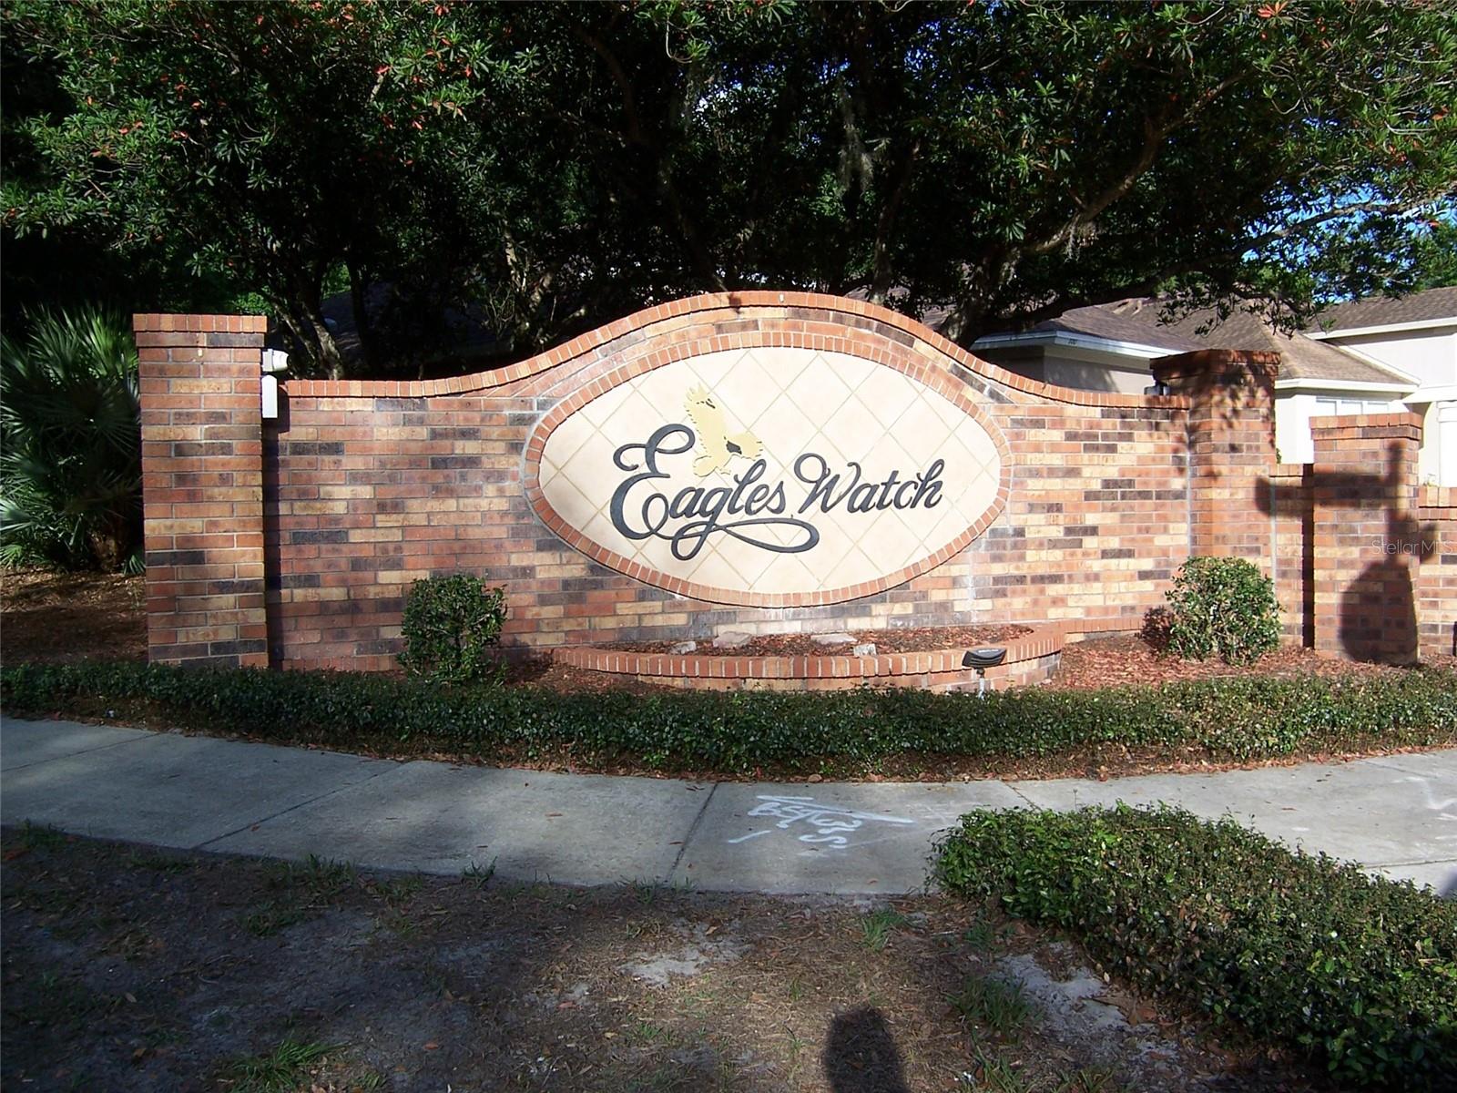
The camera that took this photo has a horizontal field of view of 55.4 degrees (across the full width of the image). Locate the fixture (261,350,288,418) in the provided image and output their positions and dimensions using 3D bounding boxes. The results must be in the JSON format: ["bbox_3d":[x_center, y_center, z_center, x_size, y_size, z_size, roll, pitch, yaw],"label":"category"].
[{"bbox_3d":[-2.430,-0.870,7.459,0.124,0.378,0.130,-1,2,-15],"label":"fixture"}]

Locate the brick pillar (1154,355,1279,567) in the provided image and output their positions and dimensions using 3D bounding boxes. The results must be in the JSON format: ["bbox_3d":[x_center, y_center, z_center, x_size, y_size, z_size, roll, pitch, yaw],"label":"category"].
[{"bbox_3d":[3.570,-0.353,10.190,0.635,2.077,0.635,-2,2,-23],"label":"brick pillar"}]

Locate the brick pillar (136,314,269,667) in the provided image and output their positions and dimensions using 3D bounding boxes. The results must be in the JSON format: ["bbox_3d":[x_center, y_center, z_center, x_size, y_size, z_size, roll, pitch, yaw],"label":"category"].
[{"bbox_3d":[-2.800,-0.279,7.512,0.635,1.847,0.635,-1,2,-15],"label":"brick pillar"}]

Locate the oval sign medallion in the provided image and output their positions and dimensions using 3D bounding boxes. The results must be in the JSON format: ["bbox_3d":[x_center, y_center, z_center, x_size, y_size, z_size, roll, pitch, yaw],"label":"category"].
[{"bbox_3d":[0.349,-0.443,8.533,3.227,1.613,0.100,-2,2,-22],"label":"oval sign medallion"}]

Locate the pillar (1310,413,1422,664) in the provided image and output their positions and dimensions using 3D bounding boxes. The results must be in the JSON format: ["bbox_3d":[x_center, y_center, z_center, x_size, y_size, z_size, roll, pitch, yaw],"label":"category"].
[{"bbox_3d":[4.465,-0.057,9.714,0.635,1.701,0.635,0,2,33],"label":"pillar"}]

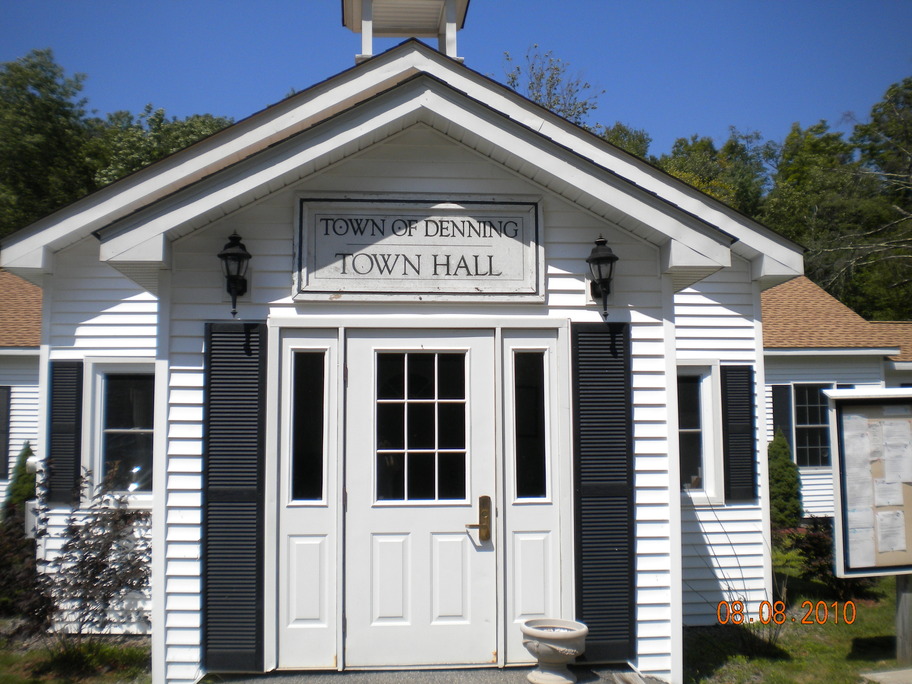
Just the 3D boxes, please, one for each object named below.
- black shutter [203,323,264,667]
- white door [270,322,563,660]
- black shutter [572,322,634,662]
[{"bbox_3d":[-1.303,0.905,5.425,0.366,2.043,0.040,0,-4,-3],"label":"black shutter"},{"bbox_3d":[-0.204,0.932,5.577,1.728,2.031,0.090,0,-4,-3],"label":"white door"},{"bbox_3d":[0.891,0.901,5.553,0.365,2.040,0.040,0,-4,-3],"label":"black shutter"}]

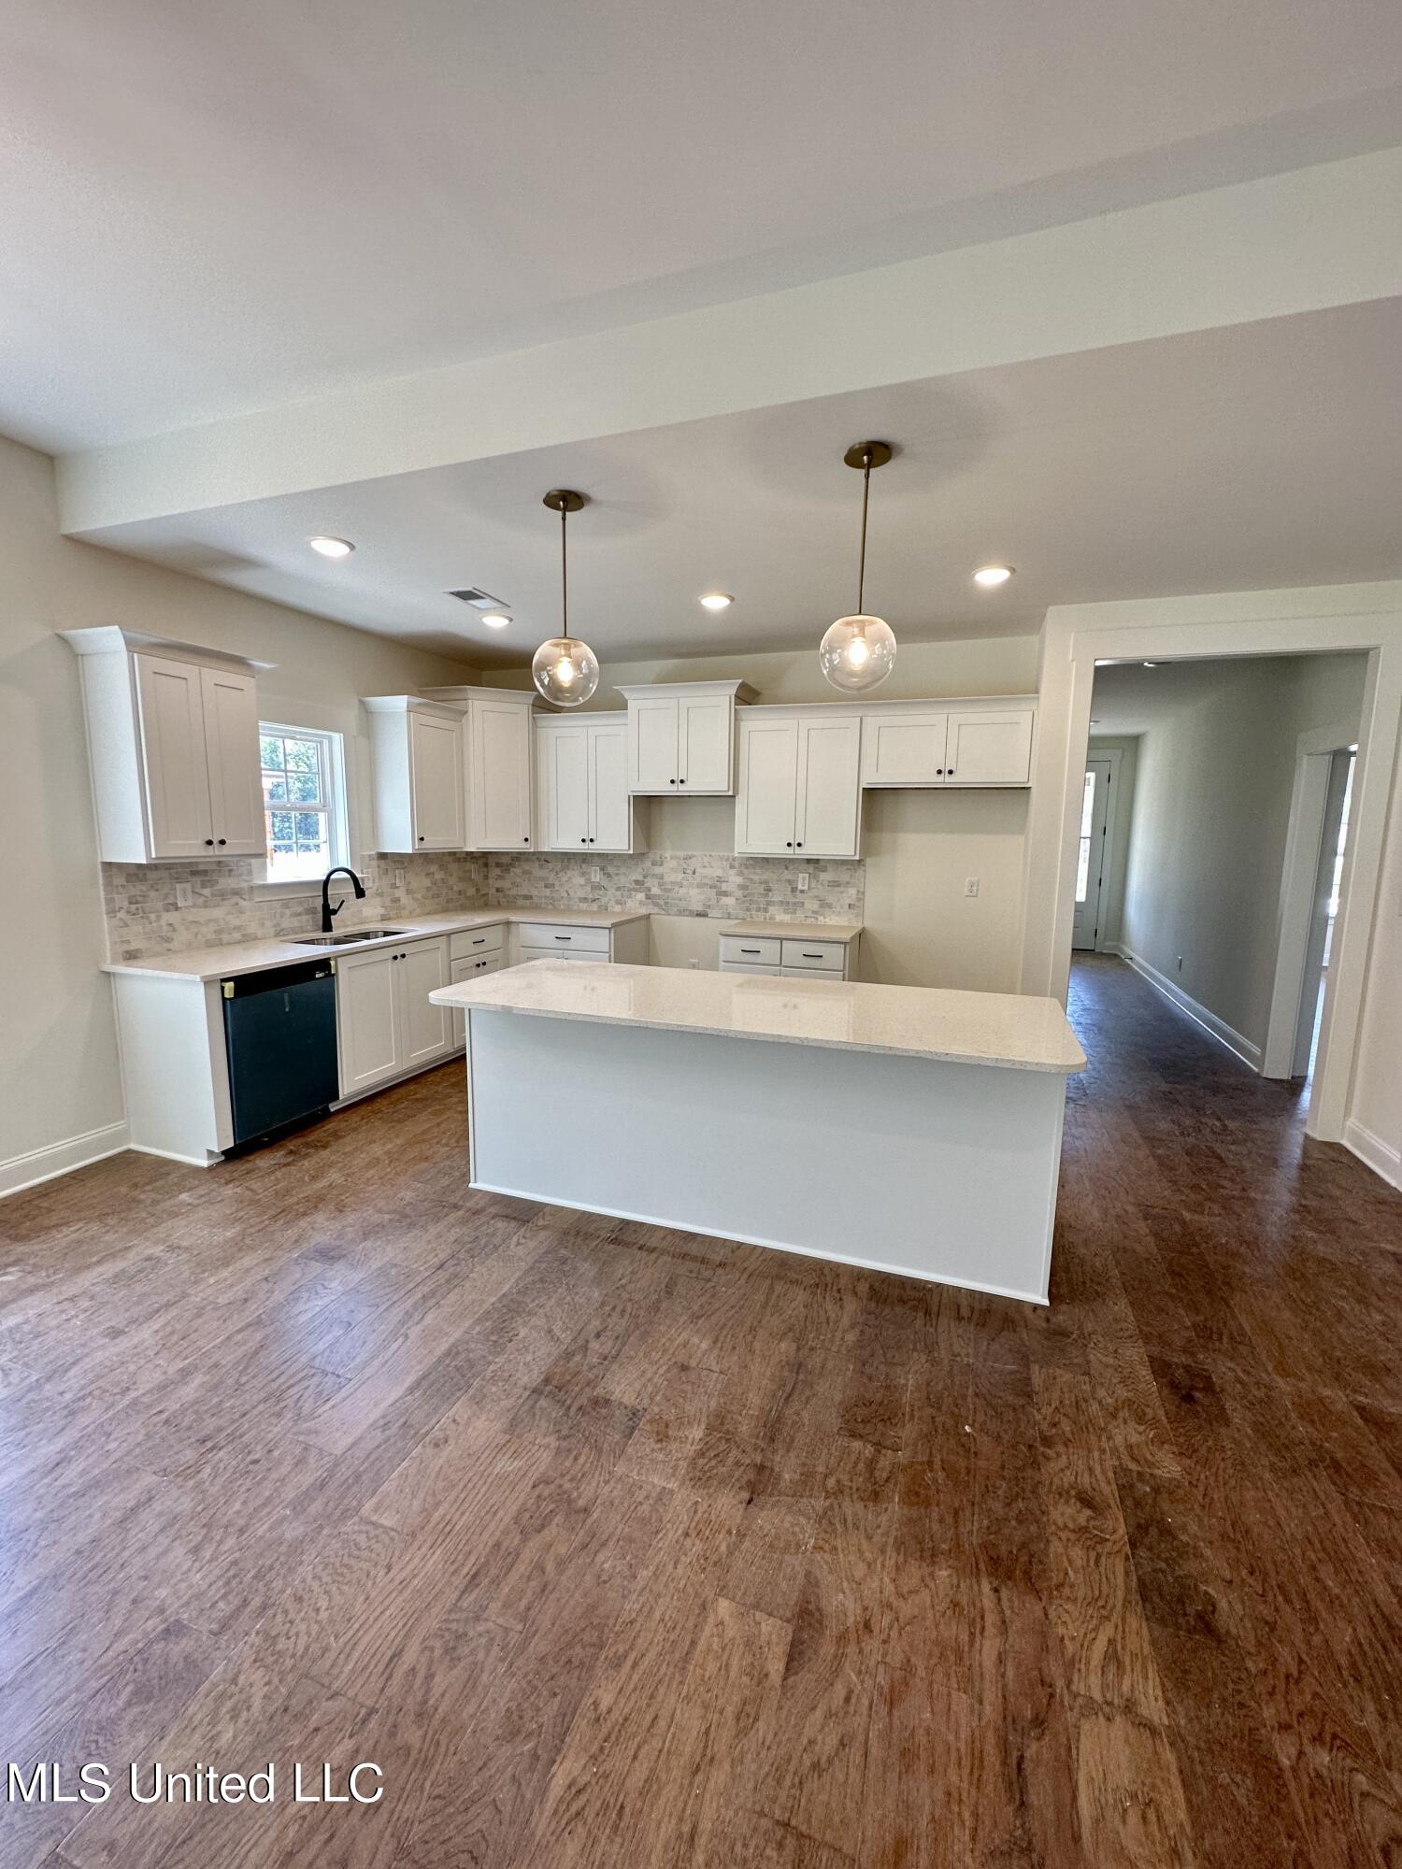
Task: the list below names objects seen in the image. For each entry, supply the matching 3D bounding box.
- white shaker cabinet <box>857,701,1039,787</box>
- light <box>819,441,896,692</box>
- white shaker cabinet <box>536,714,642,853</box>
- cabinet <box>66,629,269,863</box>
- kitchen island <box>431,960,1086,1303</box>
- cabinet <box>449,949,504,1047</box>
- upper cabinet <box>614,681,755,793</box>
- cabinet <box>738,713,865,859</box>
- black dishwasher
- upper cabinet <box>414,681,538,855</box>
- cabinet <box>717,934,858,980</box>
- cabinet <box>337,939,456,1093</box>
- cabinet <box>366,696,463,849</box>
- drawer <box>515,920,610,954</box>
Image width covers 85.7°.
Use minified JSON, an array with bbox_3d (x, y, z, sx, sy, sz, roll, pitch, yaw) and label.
[{"bbox_3d":[1.499,-1.137,4.598,0.954,0.510,0.350,4,9,20],"label":"white shaker cabinet"},{"bbox_3d":[0.524,-1.167,2.449,0.250,0.752,0.250,4,8,19],"label":"light"},{"bbox_3d":[-0.817,-1.087,5.551,0.808,0.967,0.390,4,8,19],"label":"white shaker cabinet"},{"bbox_3d":[-2.434,-0.836,3.571,0.367,0.967,0.727,4,8,19],"label":"cabinet"},{"bbox_3d":[0.172,0.698,3.040,2.325,0.914,0.949,4,9,19],"label":"kitchen island"},{"bbox_3d":[-1.761,0.417,5.224,0.589,0.605,0.560,4,9,20],"label":"cabinet"},{"bbox_3d":[-0.088,-1.300,5.151,0.885,0.704,0.385,4,9,20],"label":"upper cabinet"},{"bbox_3d":[0.675,-0.992,5.025,0.826,0.967,0.390,4,8,19],"label":"cabinet"},{"bbox_3d":[-2.297,0.566,3.801,0.599,0.840,0.617,4,9,20],"label":"black dishwasher"},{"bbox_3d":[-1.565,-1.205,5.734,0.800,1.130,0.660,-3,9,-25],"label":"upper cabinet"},{"bbox_3d":[0.616,0.425,5.108,0.819,0.856,0.627,4,8,19],"label":"cabinet"},{"bbox_3d":[-2.055,0.458,4.454,0.650,0.811,0.914,4,8,19],"label":"cabinet"},{"bbox_3d":[-1.873,-1.031,5.039,0.350,0.958,0.570,4,9,20],"label":"cabinet"},{"bbox_3d":[-0.857,-0.005,5.461,0.712,0.167,0.520,4,9,20],"label":"drawer"}]

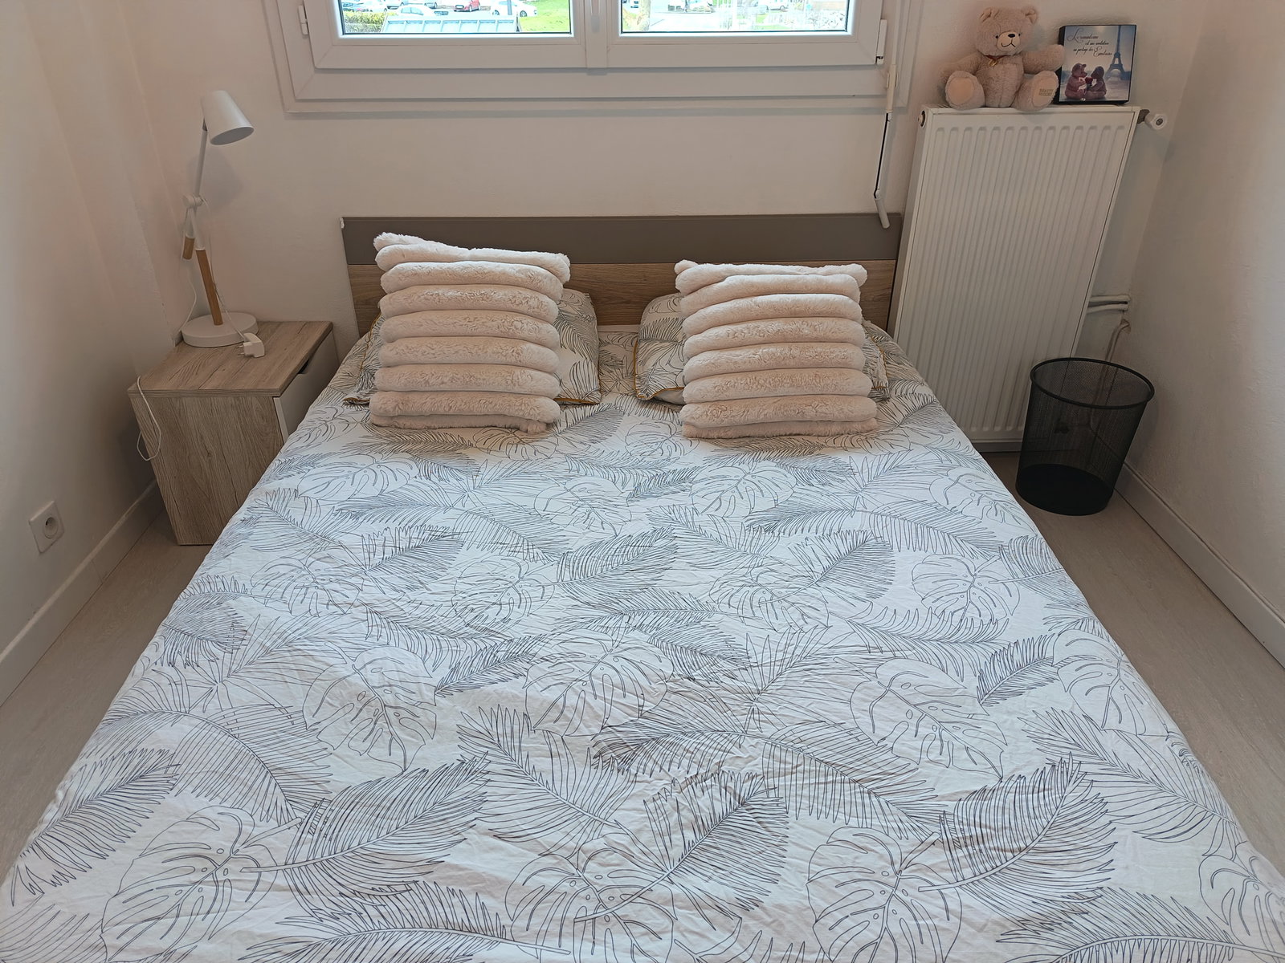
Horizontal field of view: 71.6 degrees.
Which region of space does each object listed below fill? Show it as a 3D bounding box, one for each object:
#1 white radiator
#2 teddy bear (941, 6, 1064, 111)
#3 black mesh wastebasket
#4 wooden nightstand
[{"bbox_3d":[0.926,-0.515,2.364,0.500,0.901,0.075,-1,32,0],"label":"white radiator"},{"bbox_3d":[0.842,-0.973,2.051,0.275,0.213,0.160,-1,32,0],"label":"teddy bear"},{"bbox_3d":[1.173,-0.116,2.414,0.301,0.341,0.301,-1,32,0],"label":"black mesh wastebasket"},{"bbox_3d":[-1.022,-0.135,2.372,0.356,0.443,0.423,-1,32,0],"label":"wooden nightstand"}]

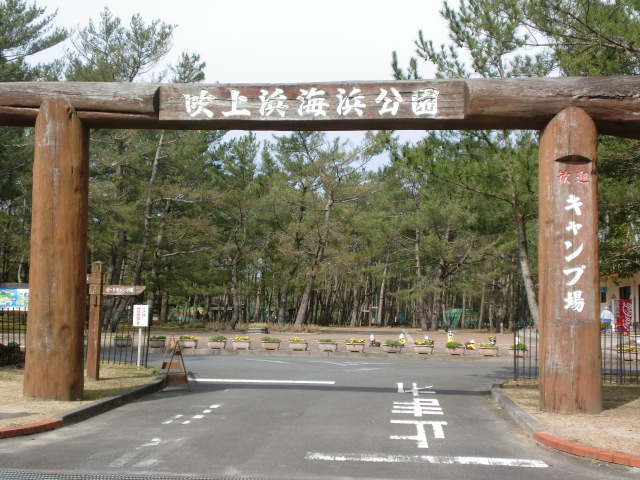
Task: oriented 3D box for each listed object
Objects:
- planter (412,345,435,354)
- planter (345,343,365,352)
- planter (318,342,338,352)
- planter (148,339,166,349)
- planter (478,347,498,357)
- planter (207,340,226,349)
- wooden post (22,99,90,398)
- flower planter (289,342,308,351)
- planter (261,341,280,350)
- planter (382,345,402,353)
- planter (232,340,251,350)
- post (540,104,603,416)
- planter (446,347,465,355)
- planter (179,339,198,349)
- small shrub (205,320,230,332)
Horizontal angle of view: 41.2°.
[{"bbox_3d":[3.256,3.428,26.653,0.620,0.280,0.300,0,-5,6],"label":"planter"},{"bbox_3d":[1.103,3.400,26.876,0.620,0.280,0.300,0,-5,6],"label":"planter"},{"bbox_3d":[0.281,3.349,26.609,0.590,0.280,0.280,0,-4,6],"label":"planter"},{"bbox_3d":[-5.140,3.288,27.110,0.590,0.280,0.280,0,-4,4],"label":"planter"},{"bbox_3d":[5.023,3.312,25.305,0.590,0.280,0.280,0,-4,15],"label":"planter"},{"bbox_3d":[-3.313,3.352,27.333,0.620,0.280,0.300,0,-5,6],"label":"planter"},{"bbox_3d":[-3.865,0.098,12.622,0.850,4.410,0.850,0,-4,6],"label":"wooden post"},{"bbox_3d":[-0.684,3.376,27.061,0.620,0.280,0.300,0,-5,6],"label":"flower planter"},{"bbox_3d":[-1.587,3.372,27.154,0.620,0.280,0.300,0,-5,6],"label":"planter"},{"bbox_3d":[2.241,3.320,26.108,0.590,0.280,0.280,0,-4,11],"label":"planter"},{"bbox_3d":[-2.518,3.358,27.250,0.620,0.280,0.300,0,-5,6],"label":"planter"},{"bbox_3d":[3.489,0.246,11.865,0.850,4.195,0.850,0,-4,6],"label":"post"},{"bbox_3d":[4.233,3.447,26.552,0.620,0.280,0.300,0,-5,6],"label":"planter"},{"bbox_3d":[-4.173,3.298,27.010,0.590,0.280,0.280,0,-4,4],"label":"planter"},{"bbox_3d":[-5.441,4.628,45.500,1.250,0.620,0.950,0,-5,6],"label":"small shrub"}]

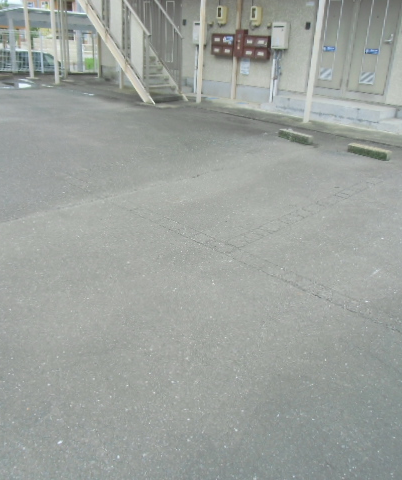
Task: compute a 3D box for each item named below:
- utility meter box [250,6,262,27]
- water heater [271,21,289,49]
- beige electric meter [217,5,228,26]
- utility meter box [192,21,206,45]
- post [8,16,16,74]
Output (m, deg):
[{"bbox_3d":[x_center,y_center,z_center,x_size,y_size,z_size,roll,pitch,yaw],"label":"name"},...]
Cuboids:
[{"bbox_3d":[1.278,-5.162,10.261,0.175,0.380,0.165,22,30,36],"label":"utility meter box"},{"bbox_3d":[1.690,-4.365,9.466,0.330,0.510,0.160,23,31,37],"label":"water heater"},{"bbox_3d":[0.518,-5.490,10.853,0.175,0.370,0.165,22,30,36],"label":"beige electric meter"},{"bbox_3d":[0.021,-5.293,11.362,0.355,0.520,0.165,22,30,36],"label":"utility meter box"},{"bbox_3d":[-7.172,-7.407,16.839,0.160,2.100,0.160,23,31,37],"label":"post"}]

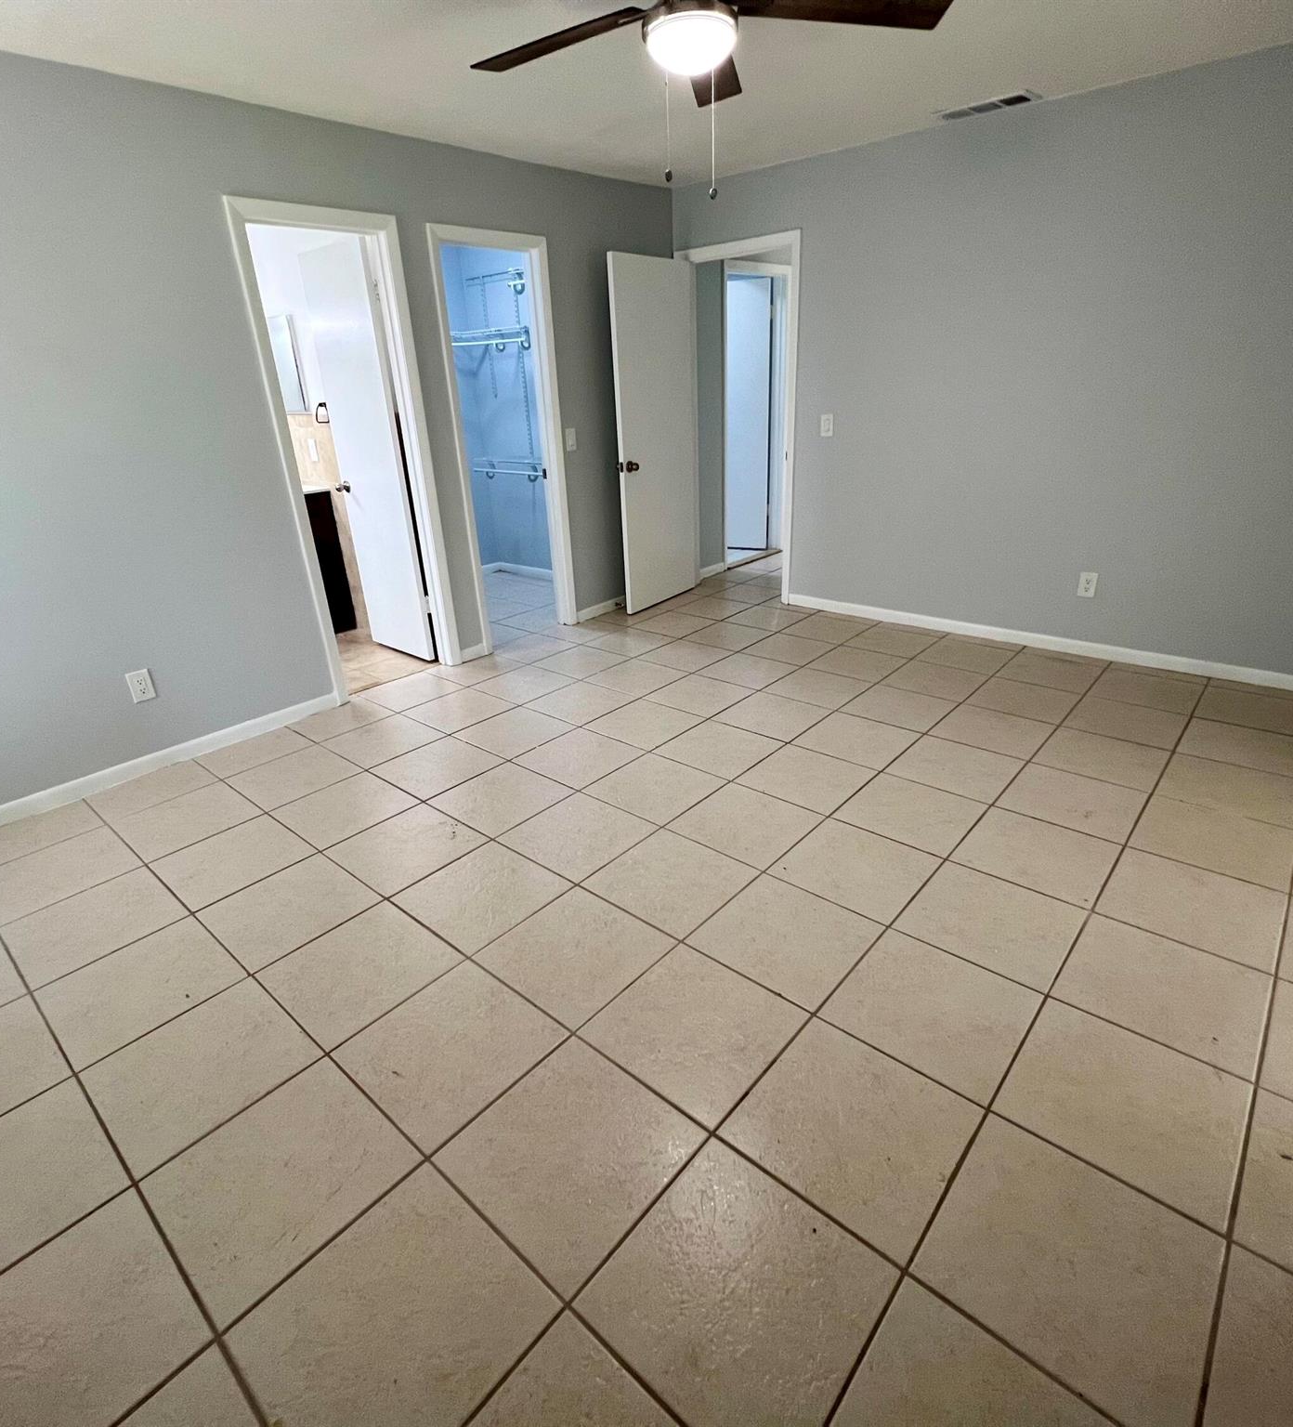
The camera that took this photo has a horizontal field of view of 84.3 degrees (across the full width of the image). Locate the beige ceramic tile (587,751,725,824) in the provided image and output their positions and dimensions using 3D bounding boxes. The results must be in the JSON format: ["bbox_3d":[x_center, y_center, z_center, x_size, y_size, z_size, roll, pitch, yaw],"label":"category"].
[{"bbox_3d":[0.042,0.290,2.778,0.400,0.010,0.400,17,31,38],"label":"beige ceramic tile"}]

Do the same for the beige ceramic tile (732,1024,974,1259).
[{"bbox_3d":[0.429,0.858,1.494,0.398,0.010,0.398,17,31,38],"label":"beige ceramic tile"}]

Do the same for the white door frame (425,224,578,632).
[{"bbox_3d":[-0.755,-1.418,3.960,0.120,2.090,0.662,20,33,39],"label":"white door frame"}]

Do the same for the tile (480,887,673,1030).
[{"bbox_3d":[-0.195,0.663,1.983,0.395,0.012,0.395,19,33,37],"label":"tile"}]

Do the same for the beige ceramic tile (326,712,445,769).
[{"bbox_3d":[-1.176,0.125,3.208,0.395,0.012,0.395,19,33,37],"label":"beige ceramic tile"}]

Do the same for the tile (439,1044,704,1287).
[{"bbox_3d":[-0.155,0.906,1.490,0.407,0.012,0.402,18,31,38],"label":"tile"}]

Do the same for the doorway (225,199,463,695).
[{"bbox_3d":[-1.374,-1.120,3.384,0.120,2.100,0.716,21,34,40],"label":"doorway"}]

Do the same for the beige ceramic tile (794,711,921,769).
[{"bbox_3d":[0.905,0.113,3.067,0.406,0.010,0.406,18,31,38],"label":"beige ceramic tile"}]

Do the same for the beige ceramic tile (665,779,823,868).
[{"bbox_3d":[0.340,0.378,2.446,0.393,0.010,0.393,17,31,38],"label":"beige ceramic tile"}]

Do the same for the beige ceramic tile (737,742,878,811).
[{"bbox_3d":[0.625,0.251,2.782,0.406,0.010,0.406,18,31,38],"label":"beige ceramic tile"}]

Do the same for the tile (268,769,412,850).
[{"bbox_3d":[-1.145,0.366,2.732,0.400,0.010,0.400,17,31,38],"label":"tile"}]

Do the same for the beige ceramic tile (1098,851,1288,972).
[{"bbox_3d":[1.540,0.543,2.020,0.406,0.010,0.406,18,31,38],"label":"beige ceramic tile"}]

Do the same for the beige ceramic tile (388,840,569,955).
[{"bbox_3d":[-0.505,0.560,2.216,0.400,0.010,0.400,17,31,38],"label":"beige ceramic tile"}]

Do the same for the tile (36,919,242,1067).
[{"bbox_3d":[-1.381,0.747,1.963,0.412,0.012,0.402,18,31,37],"label":"tile"}]

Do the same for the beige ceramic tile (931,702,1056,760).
[{"bbox_3d":[1.493,0.079,3.084,0.406,0.010,0.406,18,31,38],"label":"beige ceramic tile"}]

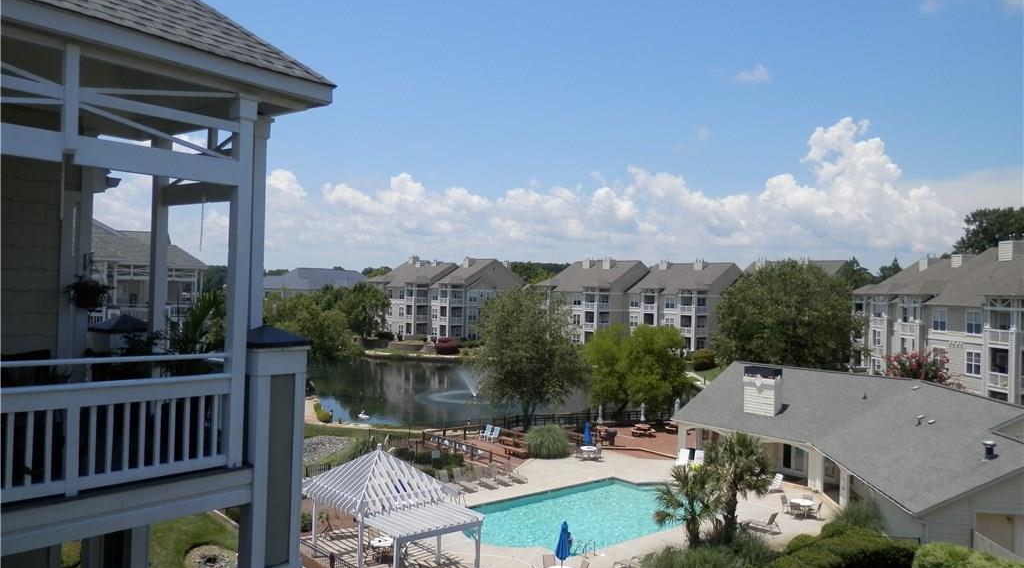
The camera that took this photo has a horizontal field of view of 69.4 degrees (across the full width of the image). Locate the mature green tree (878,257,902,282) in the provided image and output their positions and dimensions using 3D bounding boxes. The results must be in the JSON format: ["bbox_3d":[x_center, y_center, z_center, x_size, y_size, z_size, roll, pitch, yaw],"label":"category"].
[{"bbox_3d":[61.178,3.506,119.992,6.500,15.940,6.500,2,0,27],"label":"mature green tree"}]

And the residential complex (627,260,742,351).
[{"bbox_3d":[27.988,3.194,114.423,13.000,13.380,14.990,2,0,-40],"label":"residential complex"}]

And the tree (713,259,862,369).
[{"bbox_3d":[29.329,3.749,78.983,16.000,12.950,15.000,2,0,20],"label":"tree"}]

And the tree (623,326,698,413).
[{"bbox_3d":[13.008,8.112,65.951,6.800,8.650,6.400,2,0,11],"label":"tree"}]

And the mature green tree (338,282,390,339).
[{"bbox_3d":[-24.798,4.482,125.070,8.452,9.466,8.452,2,-1,0],"label":"mature green tree"}]

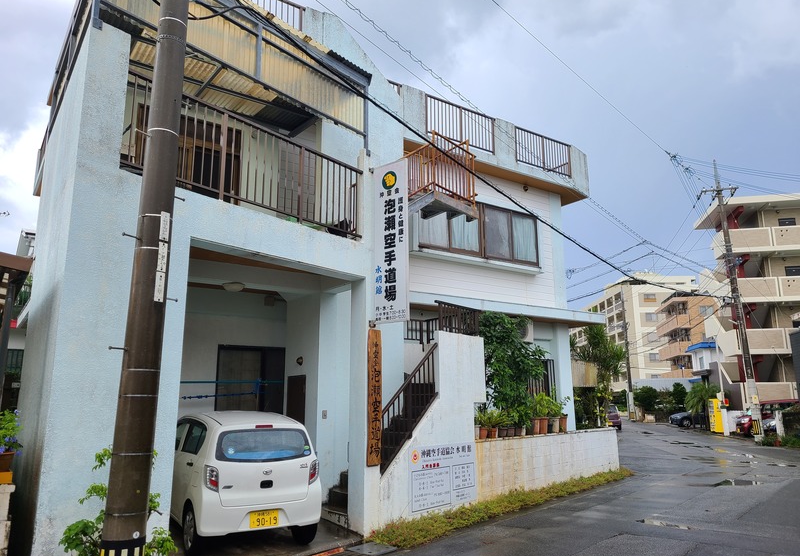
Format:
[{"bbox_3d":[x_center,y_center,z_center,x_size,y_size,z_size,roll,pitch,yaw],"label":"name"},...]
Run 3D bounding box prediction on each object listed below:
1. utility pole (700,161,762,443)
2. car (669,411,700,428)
[{"bbox_3d":[14.201,0.728,25.420,1.600,12.130,0.500,-5,-12,13],"label":"utility pole"},{"bbox_3d":[20.012,9.127,39.945,4.400,1.500,1.750,-1,-12,2],"label":"car"}]

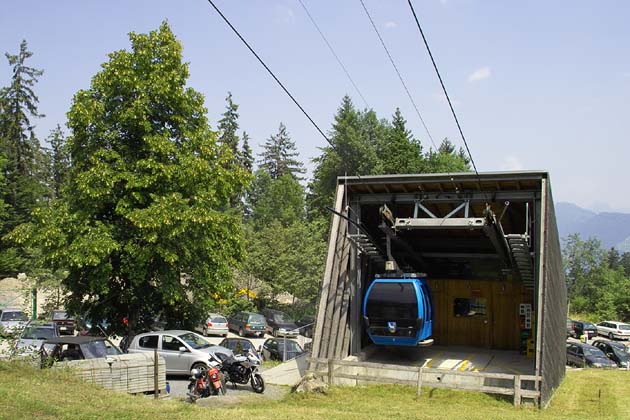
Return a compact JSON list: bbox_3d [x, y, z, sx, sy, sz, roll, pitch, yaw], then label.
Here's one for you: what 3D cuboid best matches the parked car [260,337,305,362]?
[{"bbox_3d":[-1.492,7.093,29.969,1.680,1.430,4.100,1,-3,-22],"label":"parked car"}]

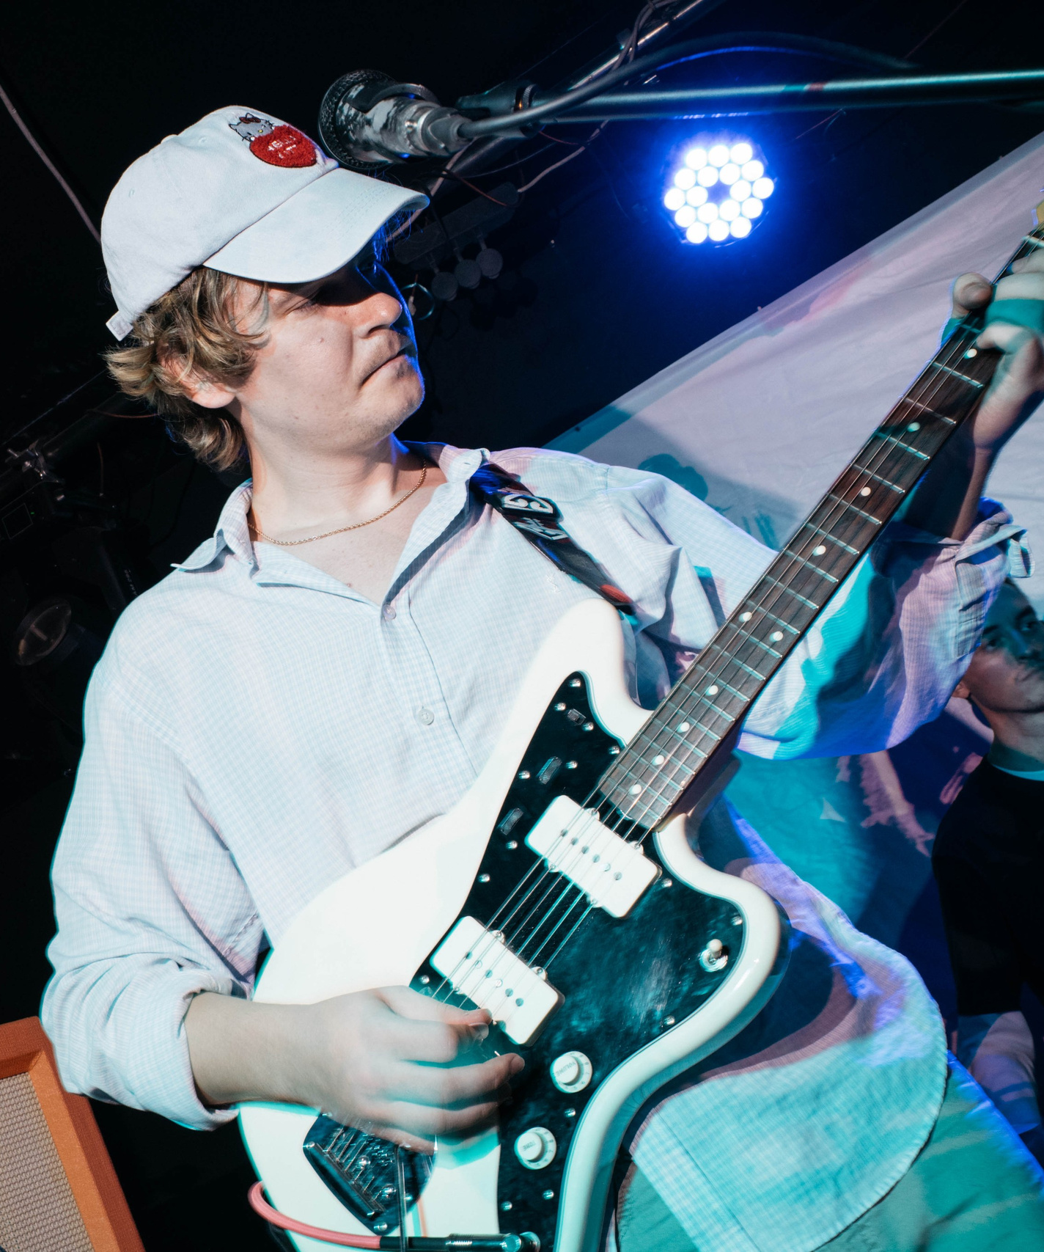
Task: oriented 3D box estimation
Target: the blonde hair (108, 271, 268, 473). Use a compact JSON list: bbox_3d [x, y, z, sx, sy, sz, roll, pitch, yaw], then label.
[{"bbox_3d":[-0.234,-0.212,1.119,0.165,0.165,0.165,-15,17,28],"label":"blonde hair"}]

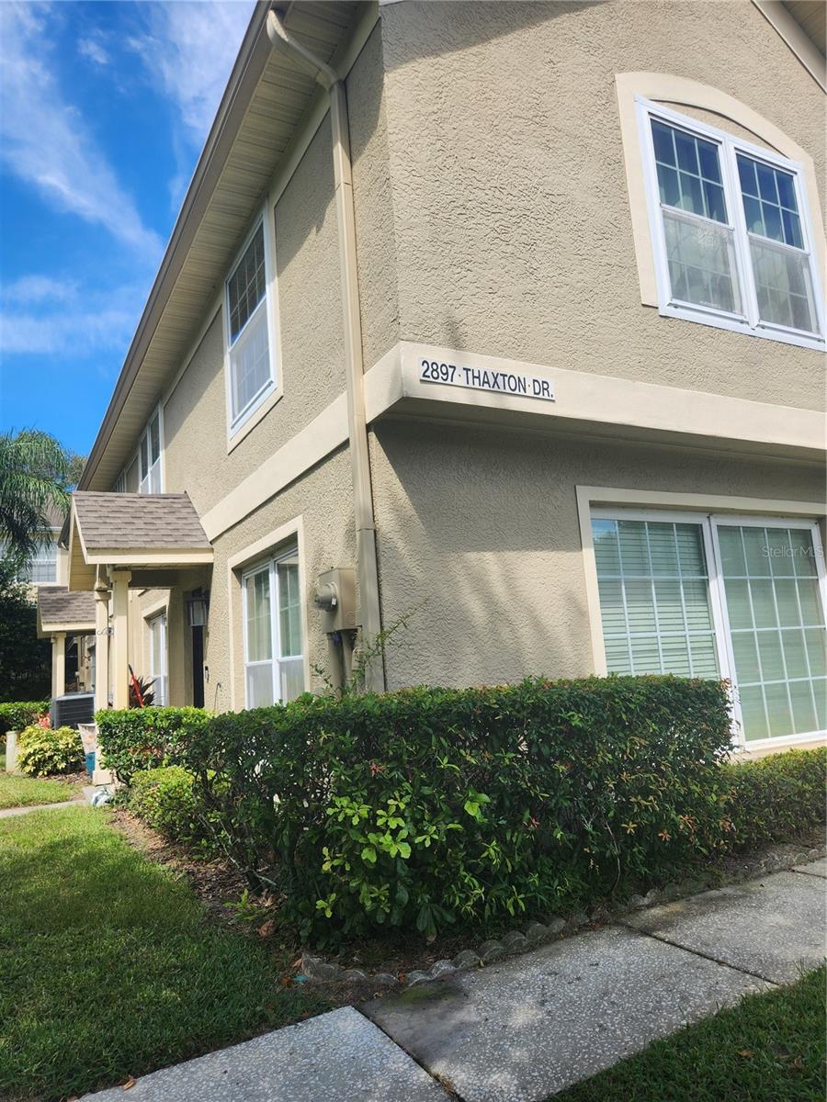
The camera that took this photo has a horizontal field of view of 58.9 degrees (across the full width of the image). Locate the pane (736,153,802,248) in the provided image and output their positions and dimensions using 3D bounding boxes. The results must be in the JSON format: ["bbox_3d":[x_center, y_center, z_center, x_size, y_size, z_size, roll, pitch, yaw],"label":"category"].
[{"bbox_3d":[2.967,-2.892,6.076,0.750,0.700,0.050,1,-9,-29],"label":"pane"}]

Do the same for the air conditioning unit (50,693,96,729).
[{"bbox_3d":[-6.541,3.270,14.189,0.750,0.820,0.750,2,-10,-36],"label":"air conditioning unit"}]

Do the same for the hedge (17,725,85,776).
[{"bbox_3d":[-5.068,2.777,10.291,0.880,0.670,0.780,1,-9,-29],"label":"hedge"}]

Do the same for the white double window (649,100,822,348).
[{"bbox_3d":[2.575,-2.523,5.792,1.930,1.630,0.100,1,-9,-29],"label":"white double window"}]

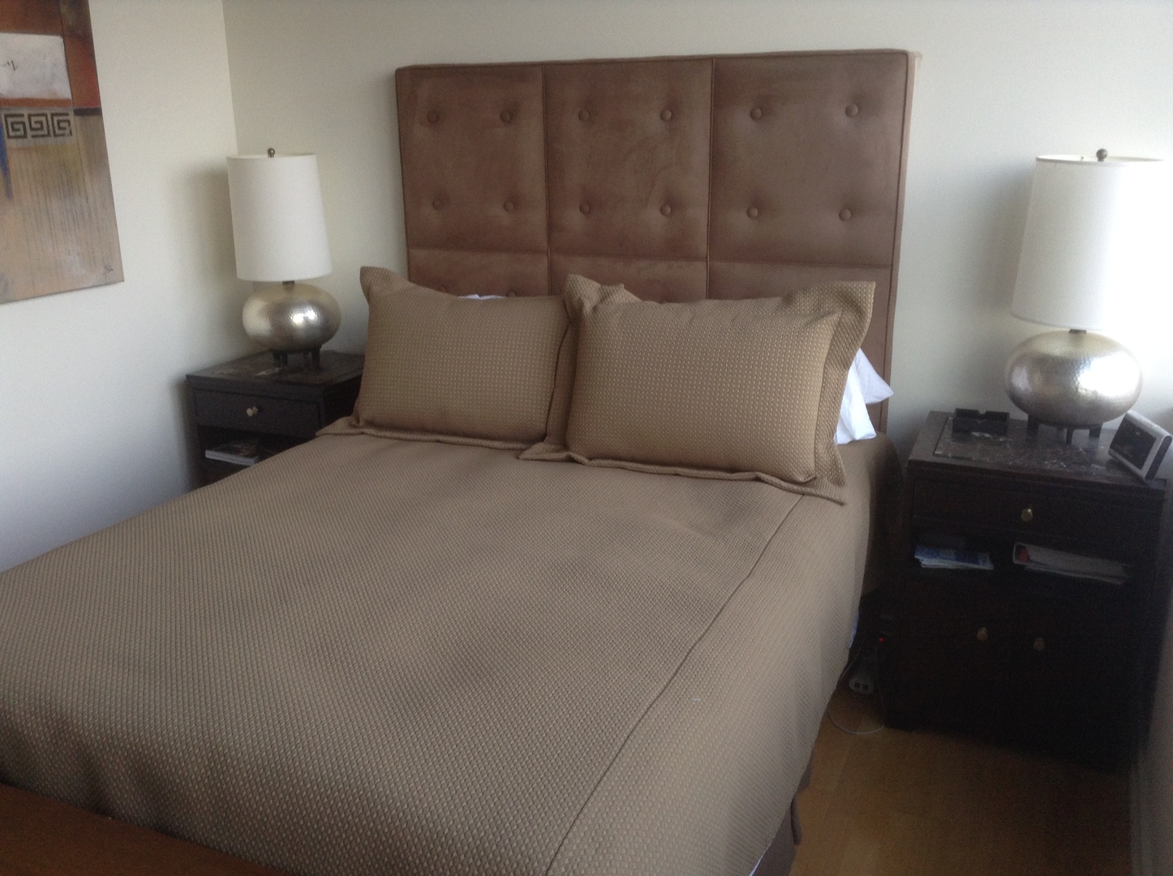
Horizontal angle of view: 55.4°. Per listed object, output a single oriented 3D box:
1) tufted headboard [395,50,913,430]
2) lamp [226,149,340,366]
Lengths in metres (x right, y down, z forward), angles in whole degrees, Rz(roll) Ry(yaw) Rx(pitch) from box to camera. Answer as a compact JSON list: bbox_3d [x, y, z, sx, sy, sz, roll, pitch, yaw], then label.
[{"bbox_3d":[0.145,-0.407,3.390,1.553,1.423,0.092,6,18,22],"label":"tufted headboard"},{"bbox_3d":[-1.012,-0.601,3.733,0.319,0.710,0.319,6,18,22],"label":"lamp"}]

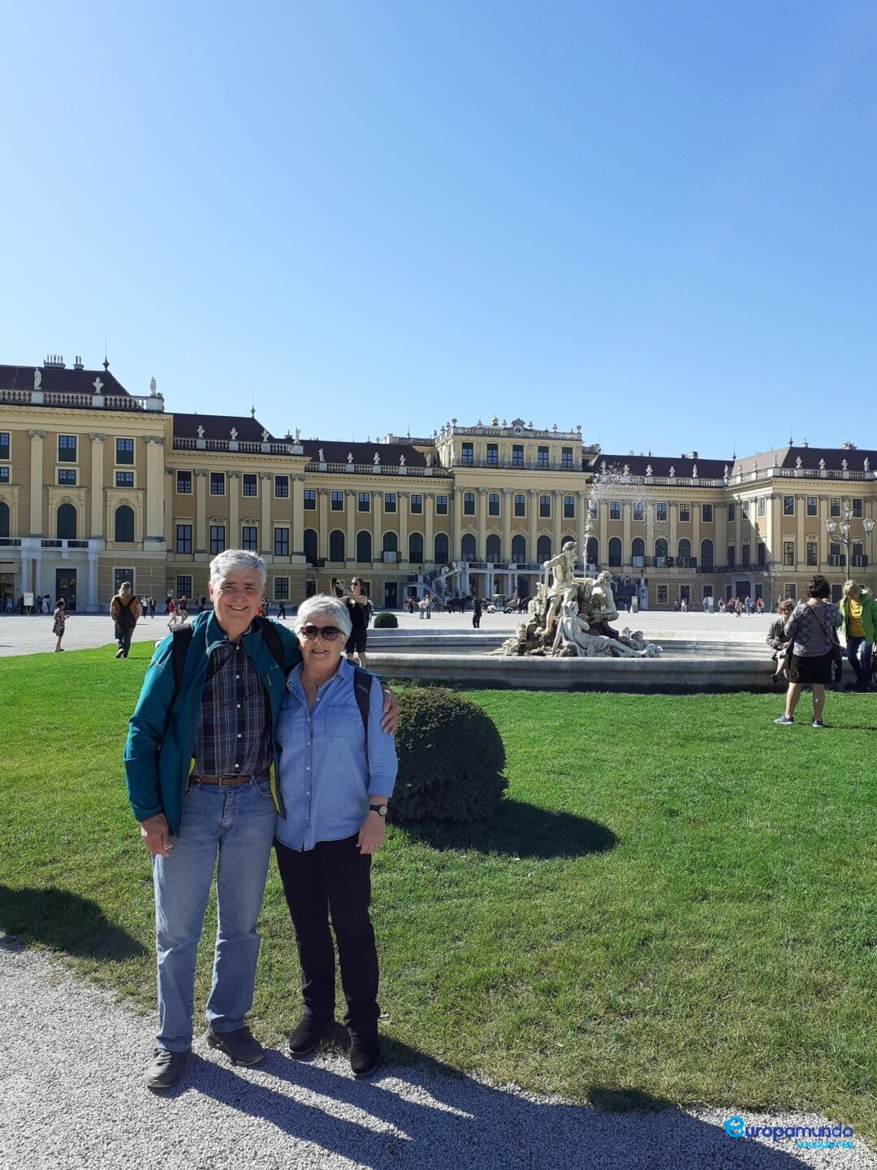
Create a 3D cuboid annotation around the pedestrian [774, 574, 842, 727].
[{"bbox_3d":[4.001,0.710,9.850,0.640,1.630,0.450,0,-1,14],"label":"pedestrian"}]

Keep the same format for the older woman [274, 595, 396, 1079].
[{"bbox_3d":[-0.362,0.820,3.100,0.480,1.580,0.340,0,-1,13],"label":"older woman"}]

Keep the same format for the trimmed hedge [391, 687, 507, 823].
[{"bbox_3d":[0.041,1.140,6.350,0.890,0.860,0.890,0,-1,0],"label":"trimmed hedge"}]

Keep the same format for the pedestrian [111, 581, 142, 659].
[{"bbox_3d":[-7.170,0.795,20.900,0.680,1.780,0.520,0,-1,-17],"label":"pedestrian"}]

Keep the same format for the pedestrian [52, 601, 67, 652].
[{"bbox_3d":[-11.348,1.203,27.300,0.450,1.570,0.470,0,-1,-26],"label":"pedestrian"}]

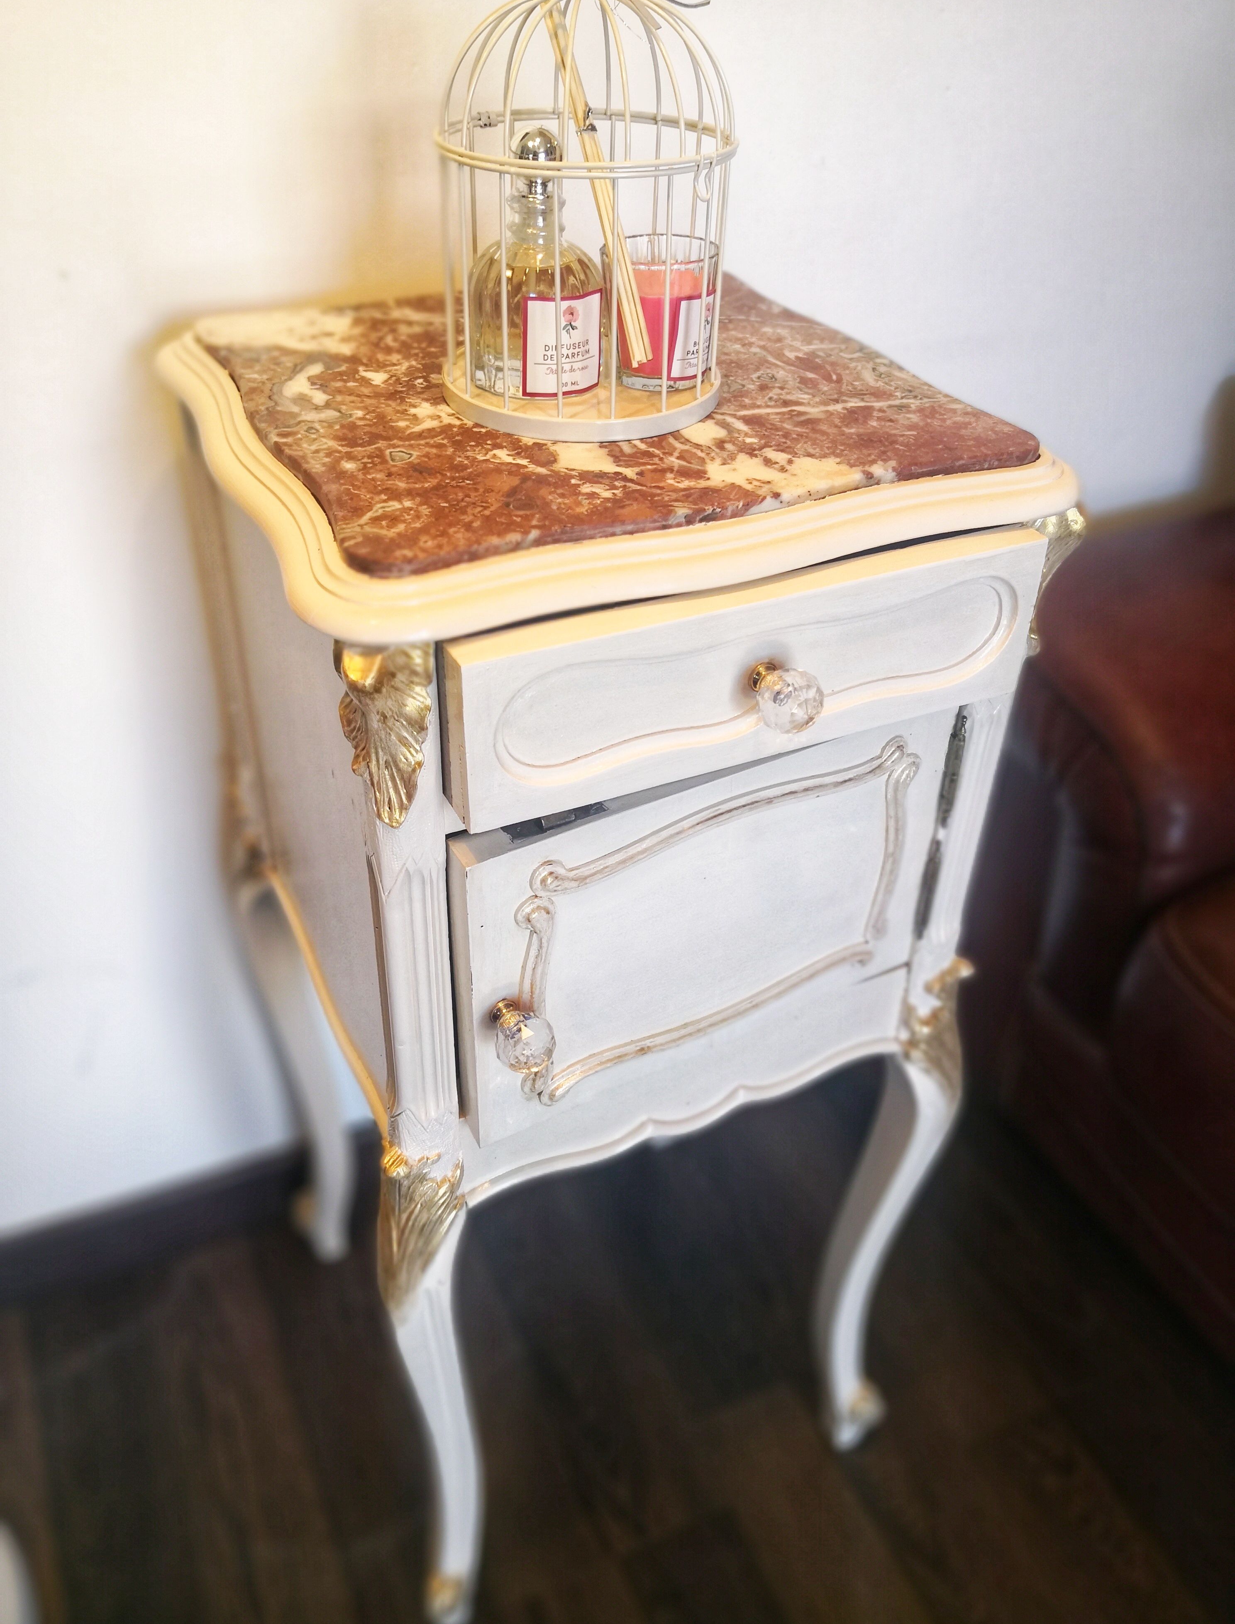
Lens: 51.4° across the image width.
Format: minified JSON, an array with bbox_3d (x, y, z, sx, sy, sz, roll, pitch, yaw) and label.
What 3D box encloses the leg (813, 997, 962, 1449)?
[{"bbox_3d":[0.193,0.326,0.969,0.067,0.516,0.041,14,38,15],"label":"leg"}]

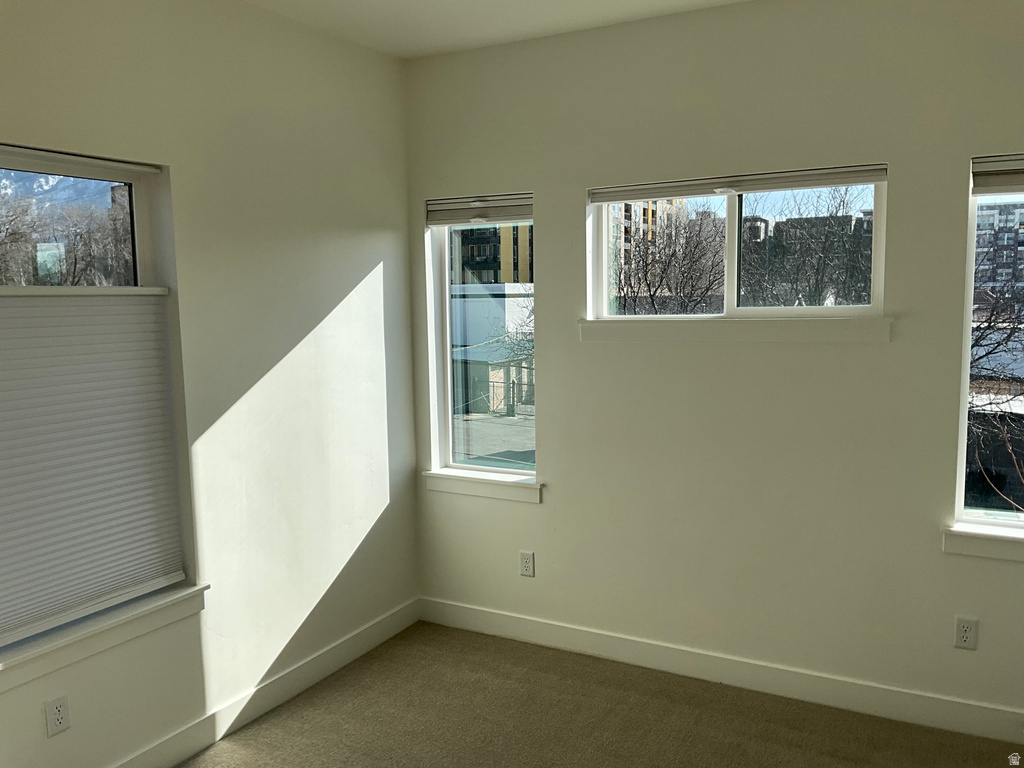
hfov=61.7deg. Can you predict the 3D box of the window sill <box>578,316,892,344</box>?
[{"bbox_3d":[0.858,-0.216,3.451,1.251,0.091,0.107,3,8,29],"label":"window sill"}]

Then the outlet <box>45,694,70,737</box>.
[{"bbox_3d":[-1.386,1.012,2.619,0.010,0.116,0.072,3,8,29],"label":"outlet"}]

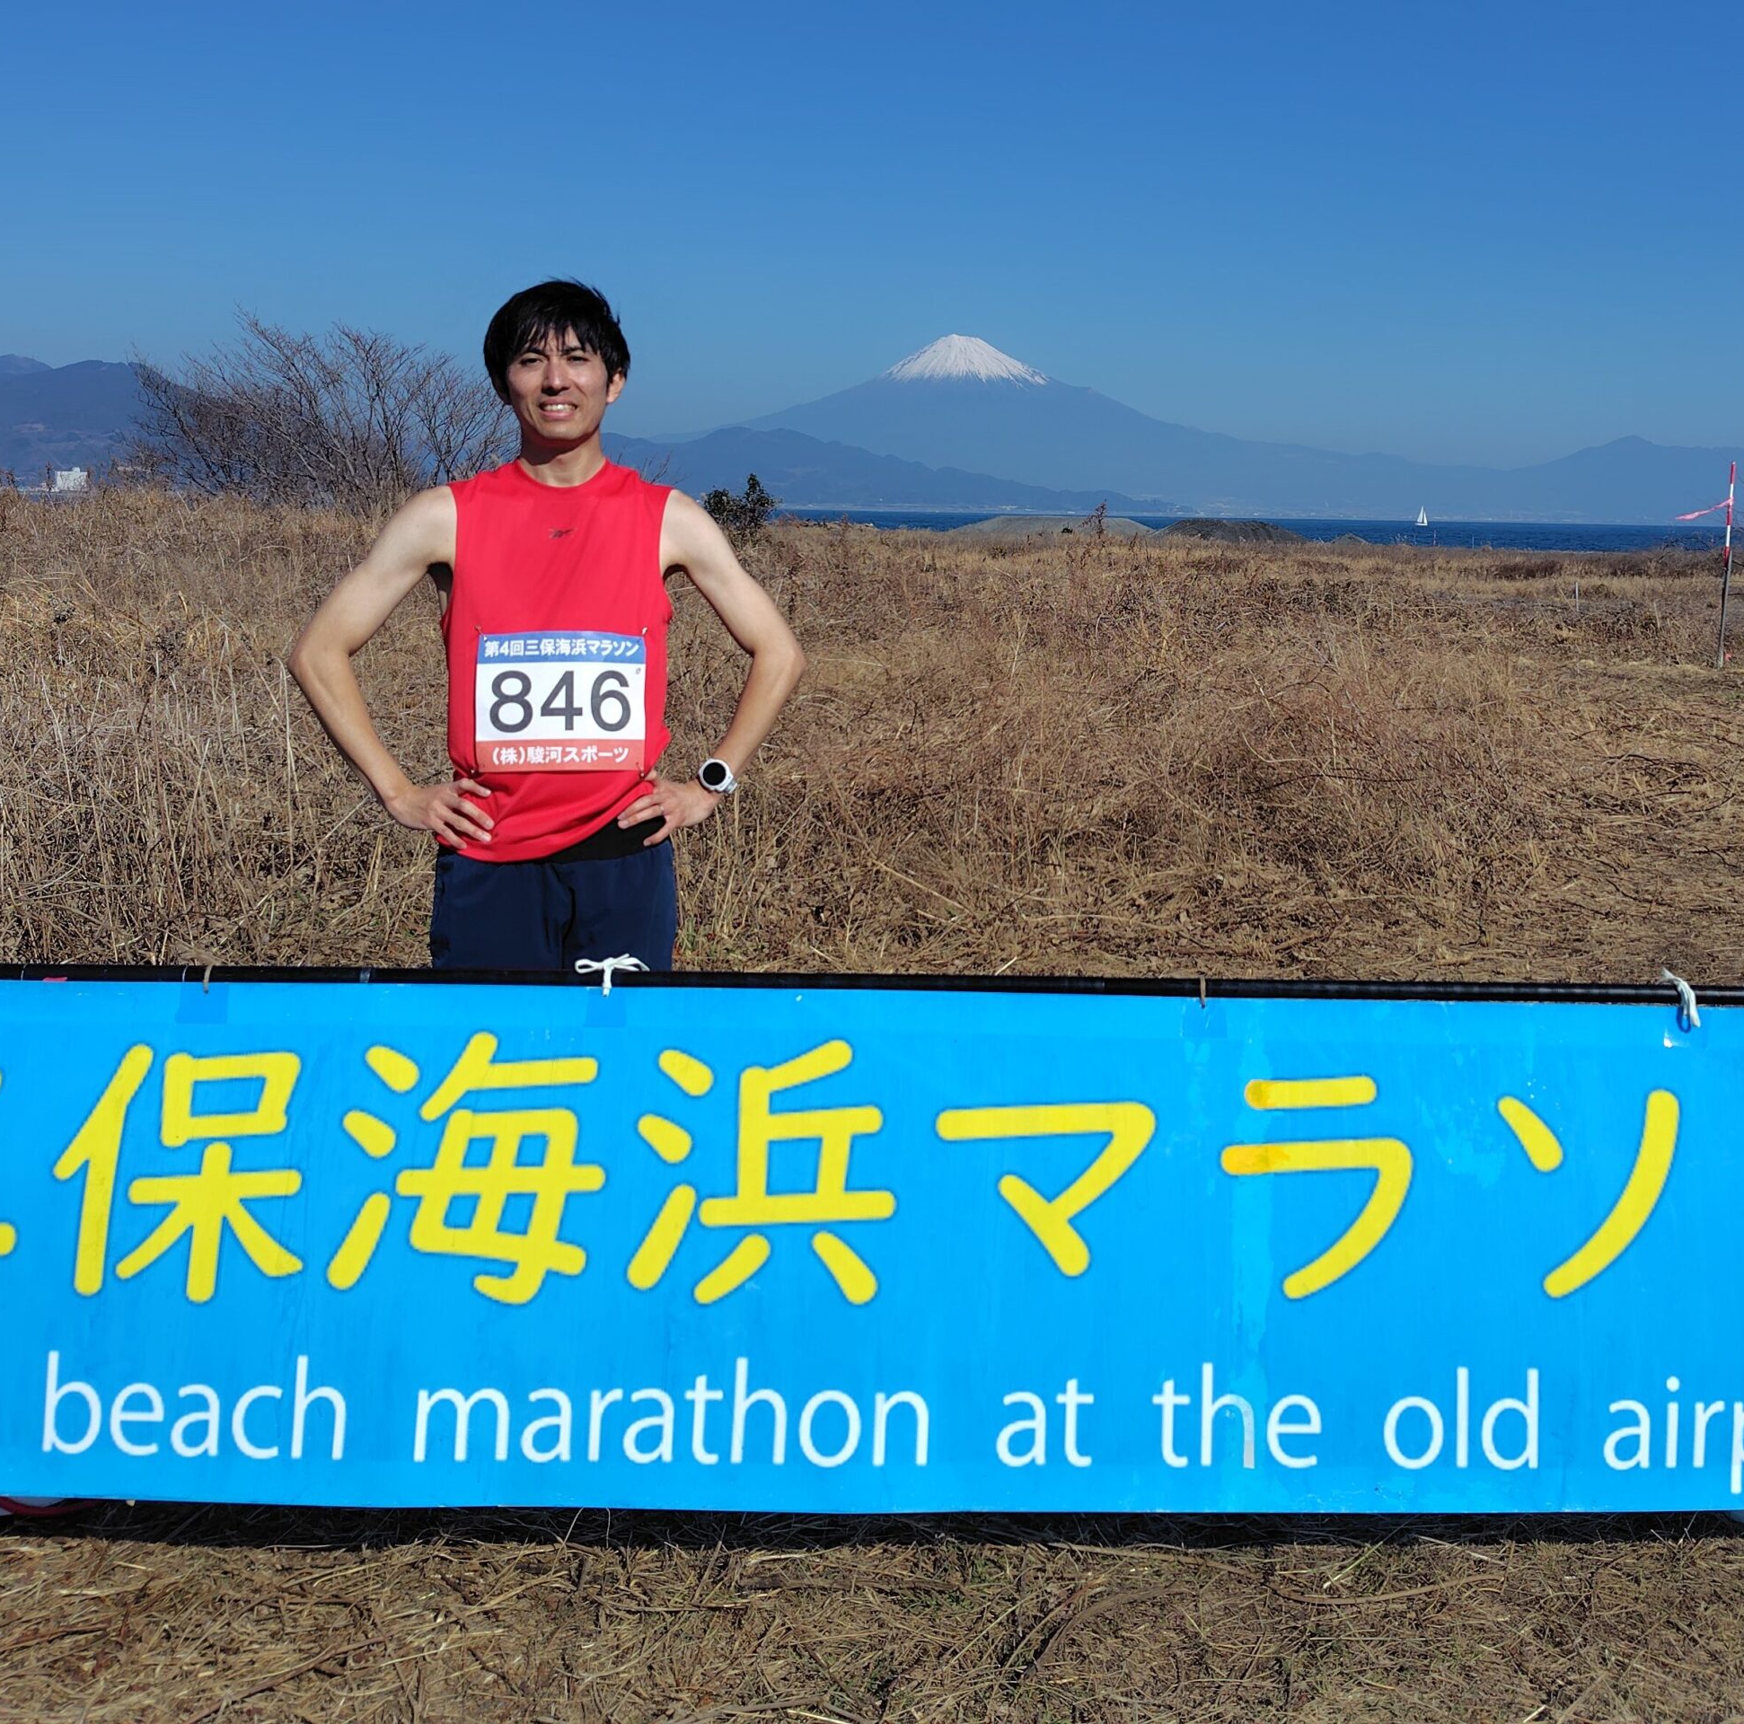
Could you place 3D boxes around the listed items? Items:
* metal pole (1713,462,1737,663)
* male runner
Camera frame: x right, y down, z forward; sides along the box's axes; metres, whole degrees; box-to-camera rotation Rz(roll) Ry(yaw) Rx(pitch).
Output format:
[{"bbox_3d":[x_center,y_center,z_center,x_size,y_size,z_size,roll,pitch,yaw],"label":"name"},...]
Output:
[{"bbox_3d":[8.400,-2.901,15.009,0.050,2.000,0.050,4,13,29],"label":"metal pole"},{"bbox_3d":[-0.492,0.018,2.355,0.760,1.710,0.320,-2,13,-13],"label":"male runner"}]

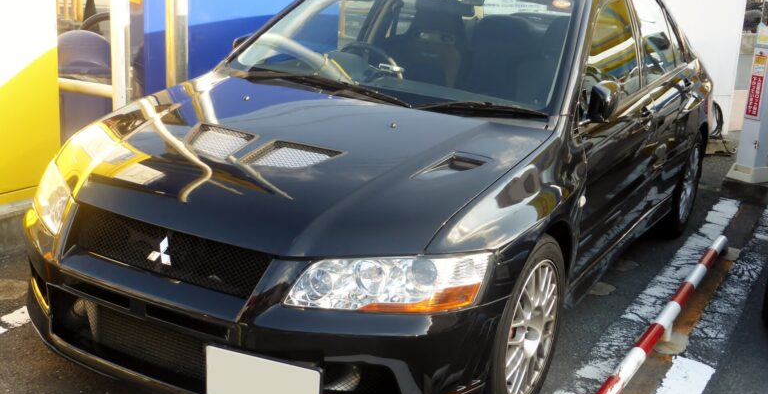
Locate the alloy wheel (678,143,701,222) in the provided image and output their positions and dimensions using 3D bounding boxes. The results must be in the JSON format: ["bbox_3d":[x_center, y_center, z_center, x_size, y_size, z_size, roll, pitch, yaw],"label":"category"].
[{"bbox_3d":[1.674,-0.089,5.123,0.190,0.470,0.470,13,17,27],"label":"alloy wheel"}]

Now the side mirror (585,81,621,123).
[{"bbox_3d":[0.802,-0.351,3.210,0.160,0.160,0.160,13,17,27],"label":"side mirror"}]

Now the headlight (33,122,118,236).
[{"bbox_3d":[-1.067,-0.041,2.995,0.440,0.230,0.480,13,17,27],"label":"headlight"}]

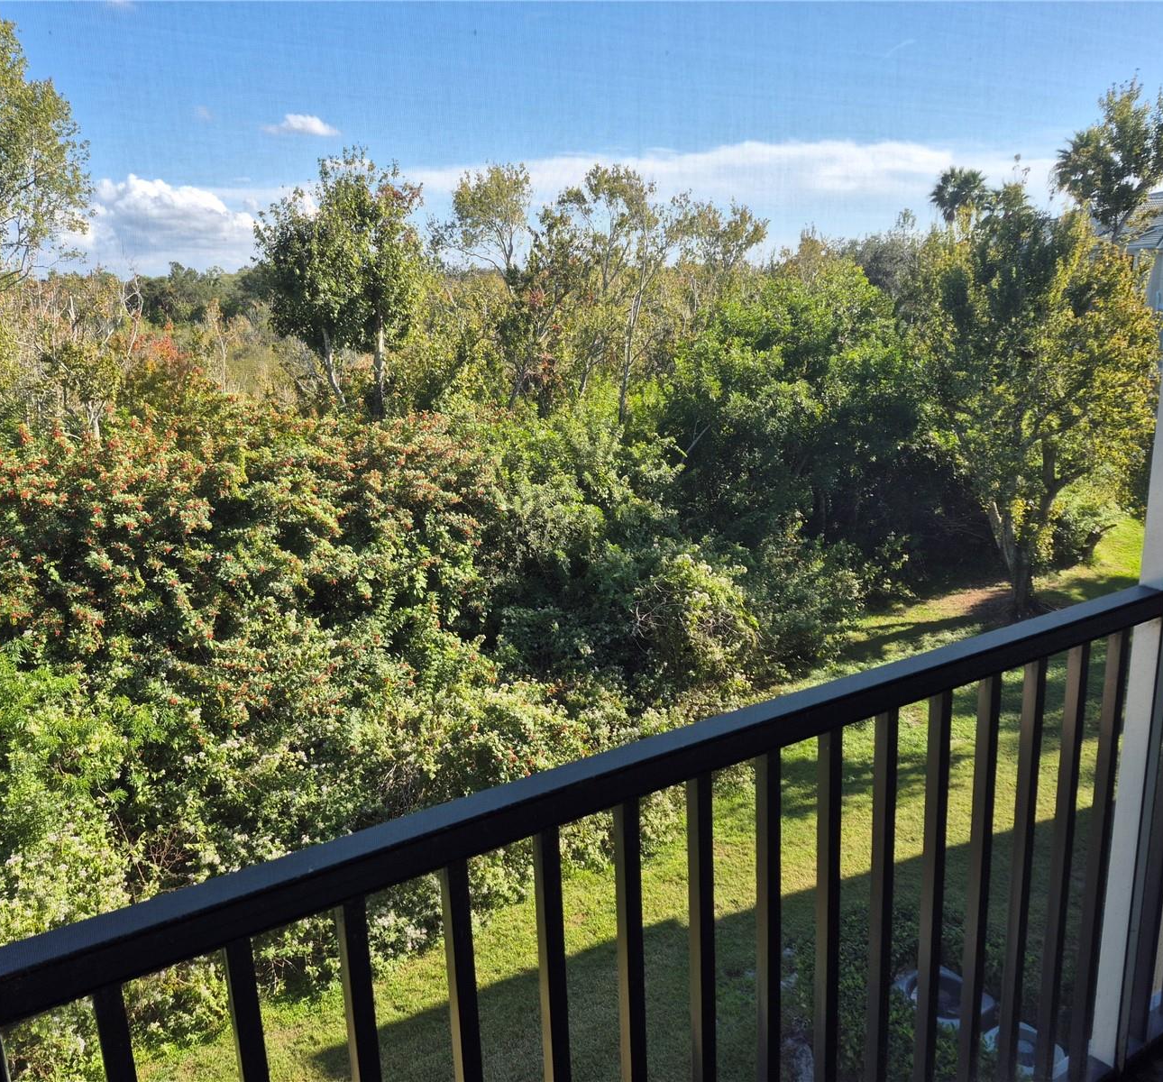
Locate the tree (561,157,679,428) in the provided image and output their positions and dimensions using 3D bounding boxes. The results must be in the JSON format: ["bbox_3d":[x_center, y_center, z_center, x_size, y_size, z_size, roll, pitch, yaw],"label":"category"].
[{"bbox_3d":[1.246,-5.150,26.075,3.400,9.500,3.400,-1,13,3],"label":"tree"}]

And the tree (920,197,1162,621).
[{"bbox_3d":[10.383,-3.103,22.519,5.600,9.880,5.400,4,14,24],"label":"tree"}]

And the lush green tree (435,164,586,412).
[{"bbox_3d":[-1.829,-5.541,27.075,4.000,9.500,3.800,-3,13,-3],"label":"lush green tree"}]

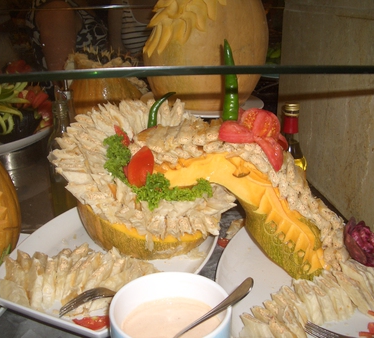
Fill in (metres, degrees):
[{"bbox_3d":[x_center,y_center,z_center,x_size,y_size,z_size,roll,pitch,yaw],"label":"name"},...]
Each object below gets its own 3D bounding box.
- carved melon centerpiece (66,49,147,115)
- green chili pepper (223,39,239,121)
[{"bbox_3d":[-0.251,-0.253,1.420,0.255,0.235,0.250,-1,22,0],"label":"carved melon centerpiece"},{"bbox_3d":[0.076,-0.158,0.818,0.028,0.152,0.027,-6,22,0],"label":"green chili pepper"}]

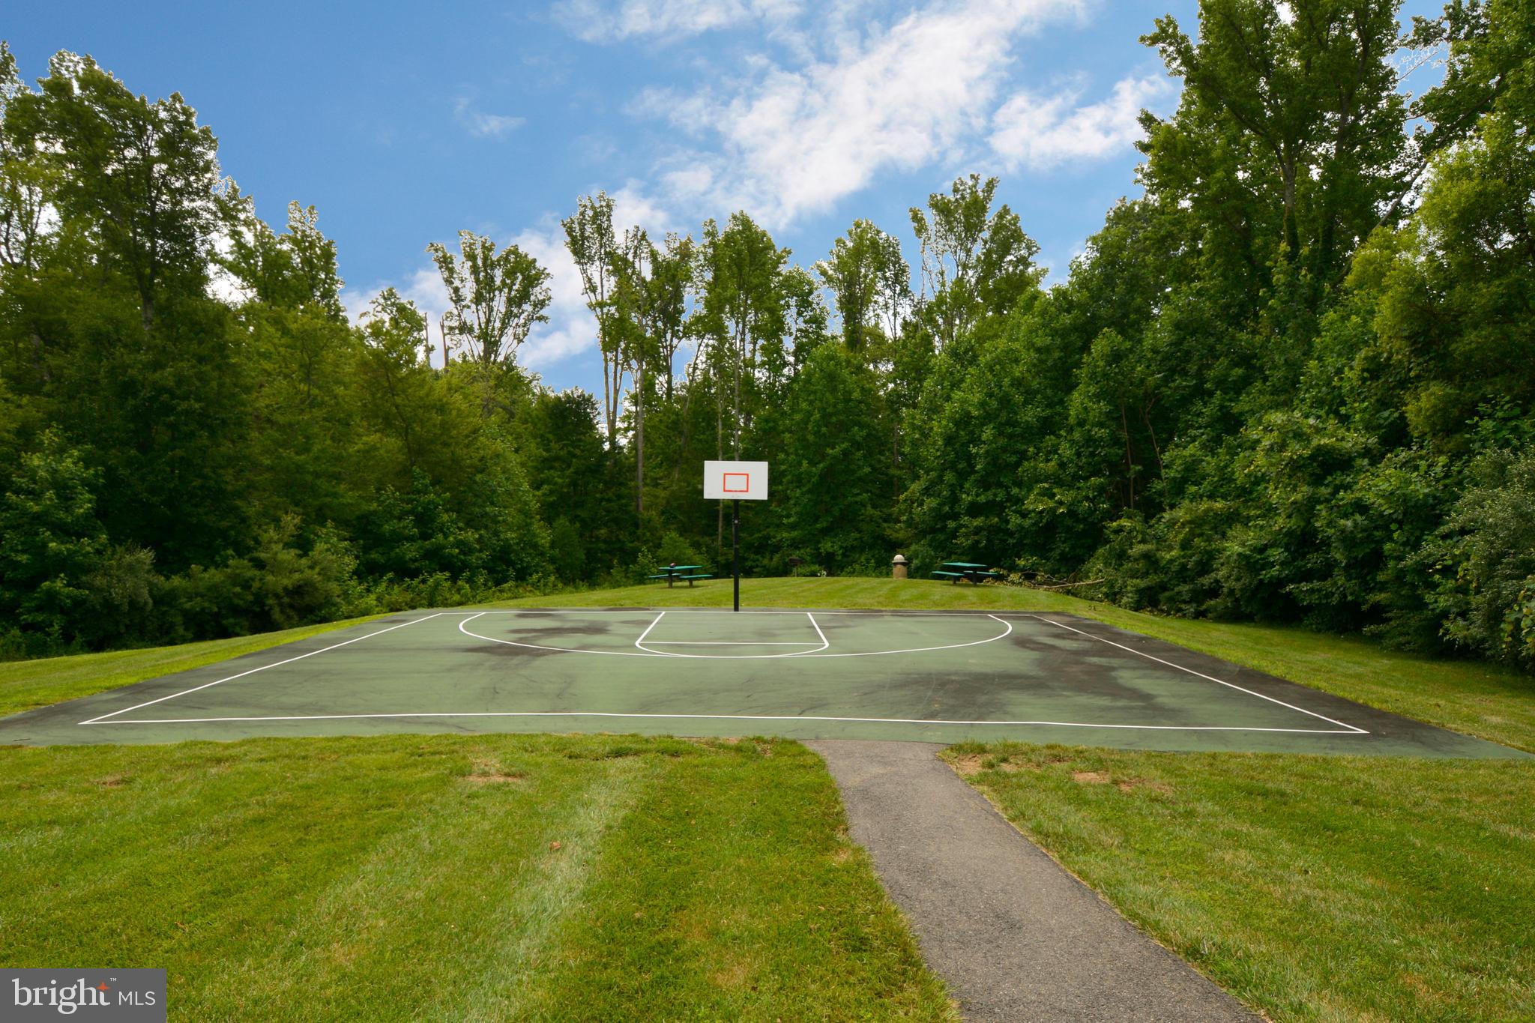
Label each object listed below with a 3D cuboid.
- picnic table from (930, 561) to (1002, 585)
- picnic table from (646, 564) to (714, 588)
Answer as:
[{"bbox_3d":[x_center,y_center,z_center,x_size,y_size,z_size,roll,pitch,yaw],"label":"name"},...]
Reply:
[{"bbox_3d":[7.400,2.400,28.900,1.670,0.770,1.830,0,0,-18],"label":"picnic table"},{"bbox_3d":[-3.320,2.520,29.350,1.690,0.770,1.830,0,-1,30],"label":"picnic table"}]

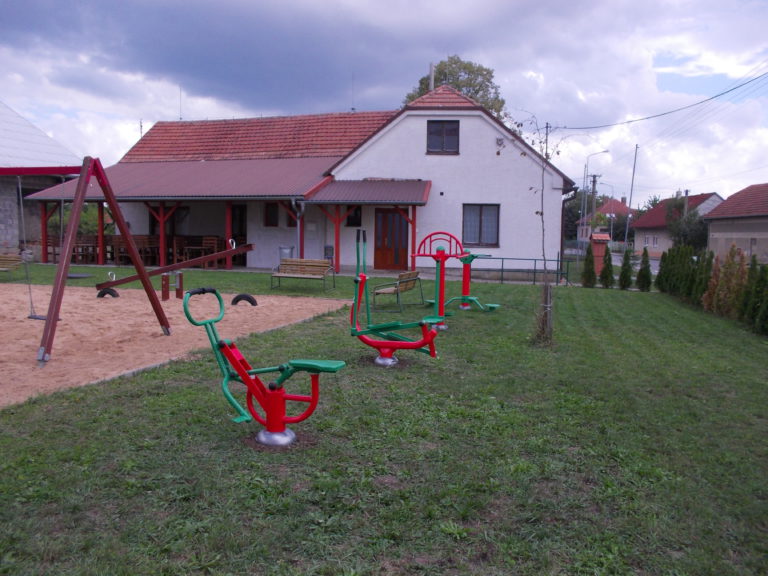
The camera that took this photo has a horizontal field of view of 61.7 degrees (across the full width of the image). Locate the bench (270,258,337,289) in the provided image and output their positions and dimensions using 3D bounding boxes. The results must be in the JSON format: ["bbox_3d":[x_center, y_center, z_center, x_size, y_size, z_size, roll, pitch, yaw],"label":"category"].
[{"bbox_3d":[-2.214,-0.375,17.627,1.620,0.790,0.620,2,5,18],"label":"bench"}]

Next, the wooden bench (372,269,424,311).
[{"bbox_3d":[0.355,0.034,13.493,0.600,0.780,1.600,2,5,18],"label":"wooden bench"}]

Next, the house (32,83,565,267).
[{"bbox_3d":[-2.832,-4.343,27.649,20.600,7.200,12.800,2,5,12],"label":"house"}]

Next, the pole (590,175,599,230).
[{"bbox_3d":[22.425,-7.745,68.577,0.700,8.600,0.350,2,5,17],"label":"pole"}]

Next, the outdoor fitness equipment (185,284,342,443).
[{"bbox_3d":[-0.840,0.556,4.649,1.220,1.080,0.500,3,5,22],"label":"outdoor fitness equipment"}]

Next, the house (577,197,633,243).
[{"bbox_3d":[31.636,-8.360,88.579,9.500,7.200,9.000,2,5,17],"label":"house"}]

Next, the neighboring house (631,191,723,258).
[{"bbox_3d":[31.002,-6.218,66.179,7.800,6.200,14.000,0,4,-6],"label":"neighboring house"}]

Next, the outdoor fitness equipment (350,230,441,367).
[{"bbox_3d":[0.121,0.094,7.618,1.120,1.570,0.550,2,5,15],"label":"outdoor fitness equipment"}]

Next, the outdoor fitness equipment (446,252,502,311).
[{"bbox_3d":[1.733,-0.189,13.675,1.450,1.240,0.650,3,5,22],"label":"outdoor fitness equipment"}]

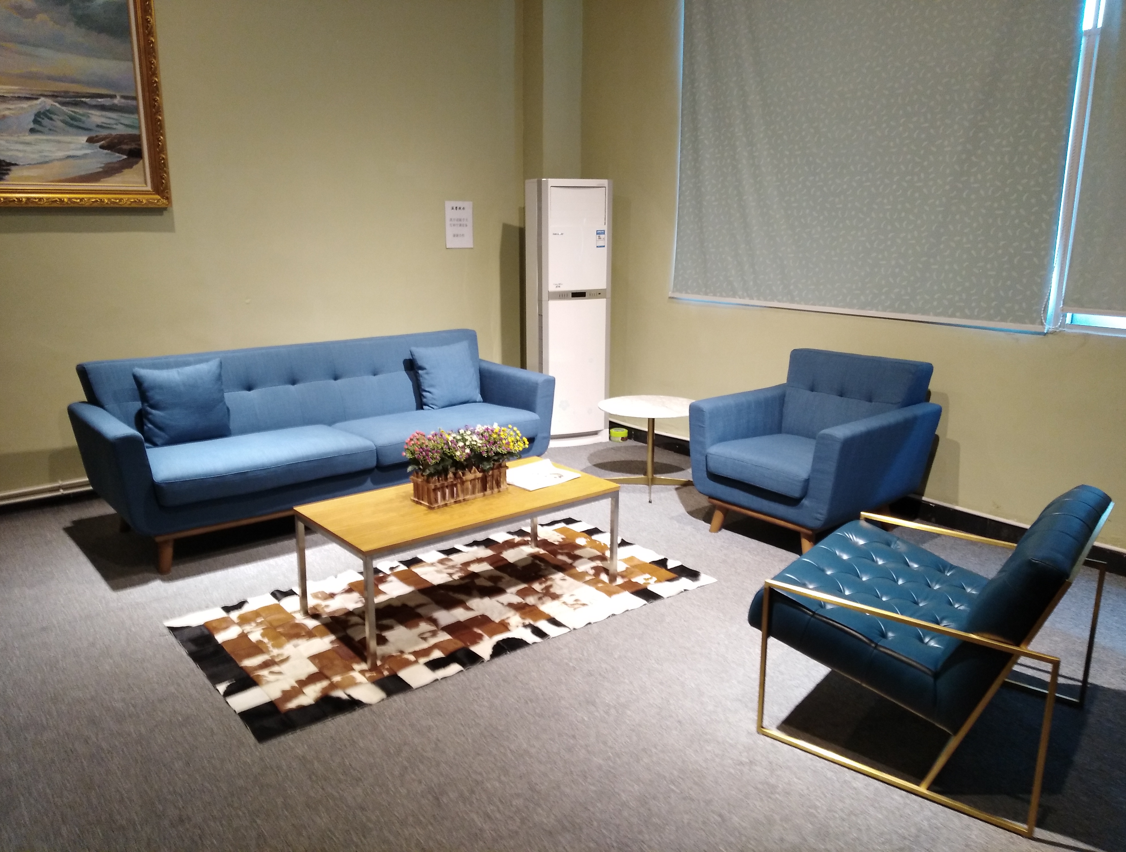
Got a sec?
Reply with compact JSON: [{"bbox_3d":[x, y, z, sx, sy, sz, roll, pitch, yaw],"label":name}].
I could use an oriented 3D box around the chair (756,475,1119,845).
[{"bbox_3d":[1.089,0.542,2.558,0.803,0.713,0.794,10,16,37],"label":"chair"}]

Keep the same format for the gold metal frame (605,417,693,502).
[{"bbox_3d":[0.516,0.124,4.949,0.609,0.461,0.609,-1,13,-4],"label":"gold metal frame"}]

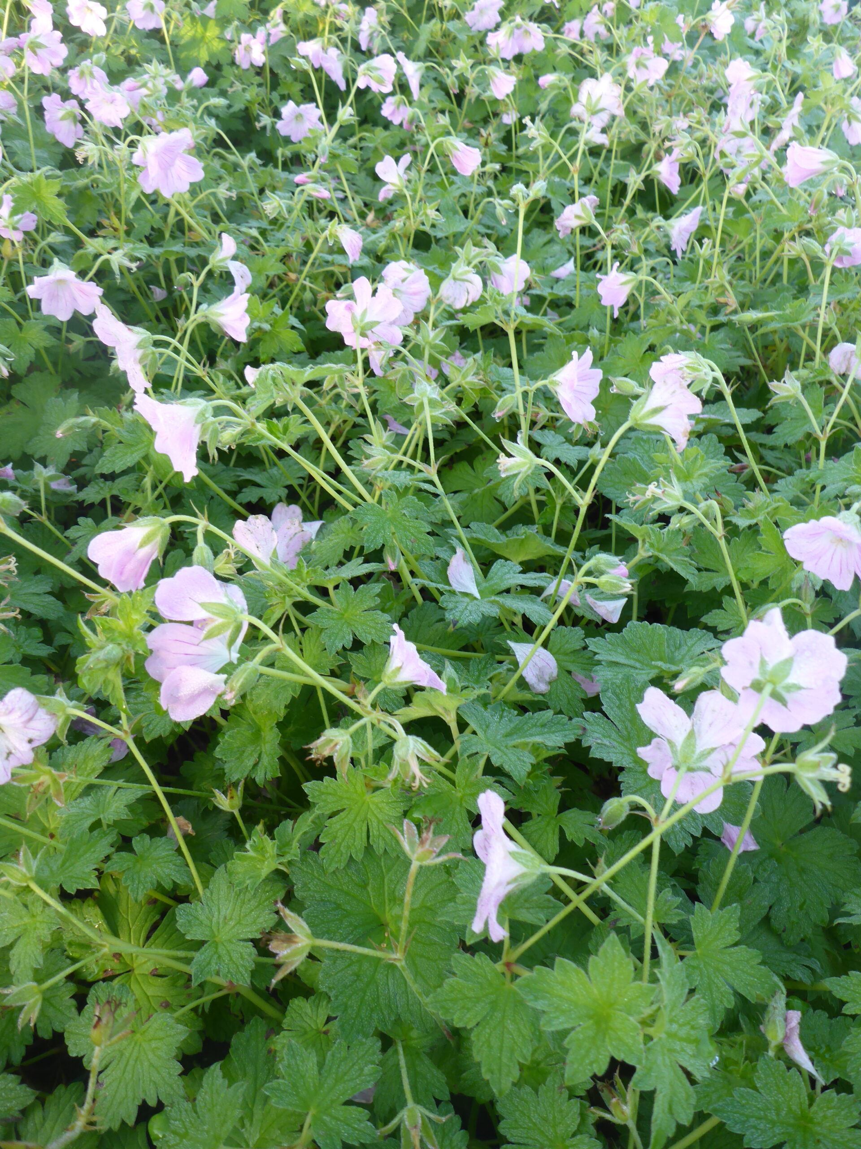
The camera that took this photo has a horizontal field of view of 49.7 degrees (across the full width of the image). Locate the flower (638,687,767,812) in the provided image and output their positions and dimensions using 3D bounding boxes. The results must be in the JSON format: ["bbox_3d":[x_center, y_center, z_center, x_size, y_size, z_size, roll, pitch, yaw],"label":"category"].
[{"bbox_3d":[0.083,0.058,0.292,0.040,0.041,0.018,18,14,21],"label":"flower"}]

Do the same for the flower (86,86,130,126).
[{"bbox_3d":[-0.269,-0.390,0.770,0.033,0.032,0.019,-14,44,-16],"label":"flower"}]

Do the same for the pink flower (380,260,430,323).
[{"bbox_3d":[-0.018,-0.162,0.520,0.033,0.036,0.020,31,5,32],"label":"pink flower"}]

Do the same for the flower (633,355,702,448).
[{"bbox_3d":[0.095,-0.075,0.390,0.021,0.037,0.036,6,37,-24],"label":"flower"}]

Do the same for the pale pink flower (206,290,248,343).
[{"bbox_3d":[-0.115,-0.148,0.520,0.021,0.028,0.028,13,38,-18],"label":"pale pink flower"}]

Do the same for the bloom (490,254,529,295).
[{"bbox_3d":[0.046,-0.194,0.590,0.023,0.024,0.024,-30,33,22],"label":"bloom"}]

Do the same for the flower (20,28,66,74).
[{"bbox_3d":[-0.340,-0.456,0.800,0.040,0.040,0.024,9,4,10],"label":"flower"}]

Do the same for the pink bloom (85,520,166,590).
[{"bbox_3d":[-0.103,-0.010,0.325,0.024,0.022,0.022,-40,46,6],"label":"pink bloom"}]

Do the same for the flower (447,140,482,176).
[{"bbox_3d":[0.023,-0.321,0.710,0.026,0.021,0.021,46,43,-12],"label":"flower"}]

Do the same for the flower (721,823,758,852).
[{"bbox_3d":[0.127,0.107,0.380,0.016,0.008,0.012,0,53,0],"label":"flower"}]

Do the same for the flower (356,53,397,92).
[{"bbox_3d":[-0.052,-0.442,0.810,0.025,0.034,0.035,24,20,-42],"label":"flower"}]

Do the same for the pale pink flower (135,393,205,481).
[{"bbox_3d":[-0.098,-0.059,0.365,0.020,0.037,0.038,-34,44,6],"label":"pale pink flower"}]

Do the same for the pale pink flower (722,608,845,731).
[{"bbox_3d":[0.109,0.032,0.290,0.039,0.040,0.017,21,18,23],"label":"pale pink flower"}]

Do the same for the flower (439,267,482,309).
[{"bbox_3d":[0.016,-0.168,0.540,0.021,0.023,0.024,3,37,24],"label":"flower"}]

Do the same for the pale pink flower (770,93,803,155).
[{"bbox_3d":[0.229,-0.285,0.590,0.014,0.036,0.037,22,89,21],"label":"pale pink flower"}]

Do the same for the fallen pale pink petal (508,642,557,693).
[{"bbox_3d":[0.042,0.038,0.380,0.020,0.012,0.017,0,41,0],"label":"fallen pale pink petal"}]

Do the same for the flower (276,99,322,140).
[{"bbox_3d":[-0.112,-0.386,0.790,0.037,0.033,0.016,-6,30,-7],"label":"flower"}]

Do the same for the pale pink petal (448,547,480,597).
[{"bbox_3d":[0.014,-0.001,0.390,0.013,0.007,0.021,-19,76,-11],"label":"pale pink petal"}]

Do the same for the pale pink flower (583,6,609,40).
[{"bbox_3d":[0.170,-0.556,0.930,0.032,0.033,0.018,-33,16,-34],"label":"pale pink flower"}]

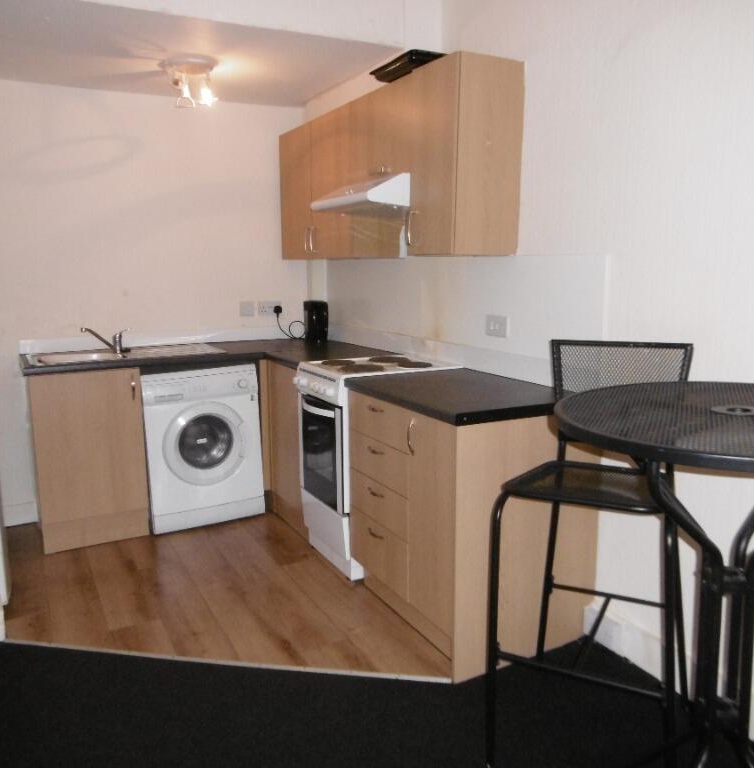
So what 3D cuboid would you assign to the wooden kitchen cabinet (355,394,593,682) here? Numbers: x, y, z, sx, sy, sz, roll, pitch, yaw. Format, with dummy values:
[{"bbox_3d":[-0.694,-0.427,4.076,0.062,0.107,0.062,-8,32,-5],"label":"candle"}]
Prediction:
[{"bbox_3d":[0.344,0.483,2.778,0.609,0.875,0.789,-5,11,-27],"label":"wooden kitchen cabinet"}]

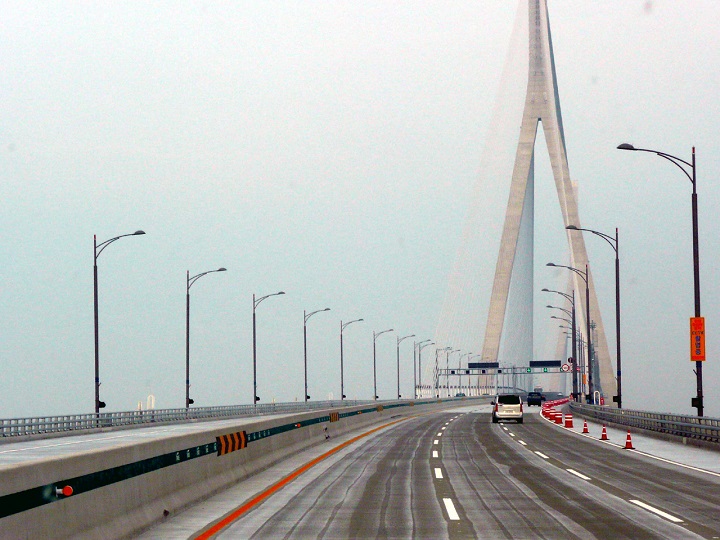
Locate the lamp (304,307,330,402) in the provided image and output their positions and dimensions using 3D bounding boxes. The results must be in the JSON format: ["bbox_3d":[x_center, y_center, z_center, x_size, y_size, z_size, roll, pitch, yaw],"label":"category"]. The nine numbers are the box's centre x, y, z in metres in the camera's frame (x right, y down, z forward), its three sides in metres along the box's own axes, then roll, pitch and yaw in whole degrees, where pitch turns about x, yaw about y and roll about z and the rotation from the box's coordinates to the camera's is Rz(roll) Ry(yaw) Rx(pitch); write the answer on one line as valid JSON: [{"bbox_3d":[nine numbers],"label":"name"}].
[{"bbox_3d":[-5.007,10.613,296.843,3.250,11.800,0.400,-1,-3,5],"label":"lamp"}]

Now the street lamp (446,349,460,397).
[{"bbox_3d":[22.206,24.970,582.837,3.250,11.800,0.400,-1,-3,5],"label":"street lamp"}]

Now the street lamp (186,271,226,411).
[{"bbox_3d":[-12.183,5.787,197.063,3.250,11.800,0.400,-1,-3,4],"label":"street lamp"}]

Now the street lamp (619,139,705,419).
[{"bbox_3d":[12.469,0.879,102.438,3.200,12.100,0.400,-1,-4,2],"label":"street lamp"}]

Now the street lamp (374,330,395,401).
[{"bbox_3d":[3.909,15.432,390.822,3.250,11.800,0.400,-1,-3,6],"label":"street lamp"}]

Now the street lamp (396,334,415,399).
[{"bbox_3d":[8.291,17.605,436.237,3.200,12.100,0.400,-1,-4,6],"label":"street lamp"}]

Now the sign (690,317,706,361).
[{"bbox_3d":[13.914,2.850,101.800,0.610,1.800,0.060,-1,-4,2],"label":"sign"}]

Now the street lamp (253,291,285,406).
[{"bbox_3d":[-8.997,8.179,247.162,3.250,11.800,0.400,-1,-3,4],"label":"street lamp"}]

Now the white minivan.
[{"bbox_3d":[10.204,9.629,170.449,1.890,1.820,4.900,0,-3,2],"label":"white minivan"}]

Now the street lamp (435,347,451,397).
[{"bbox_3d":[18.439,22.957,541.237,3.200,12.100,0.400,-1,-4,6],"label":"street lamp"}]

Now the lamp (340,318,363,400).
[{"bbox_3d":[-0.937,12.770,340.829,3.250,11.800,0.400,-1,-3,5],"label":"lamp"}]

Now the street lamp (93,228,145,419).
[{"bbox_3d":[-14.737,3.670,152.817,3.200,12.100,0.400,-1,-4,3],"label":"street lamp"}]

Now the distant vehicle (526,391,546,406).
[{"bbox_3d":[24.937,18.464,352.287,1.860,1.790,4.600,-1,-3,5],"label":"distant vehicle"}]

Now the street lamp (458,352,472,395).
[{"bbox_3d":[27.432,27.596,640.237,3.200,12.100,0.400,-1,-4,6],"label":"street lamp"}]

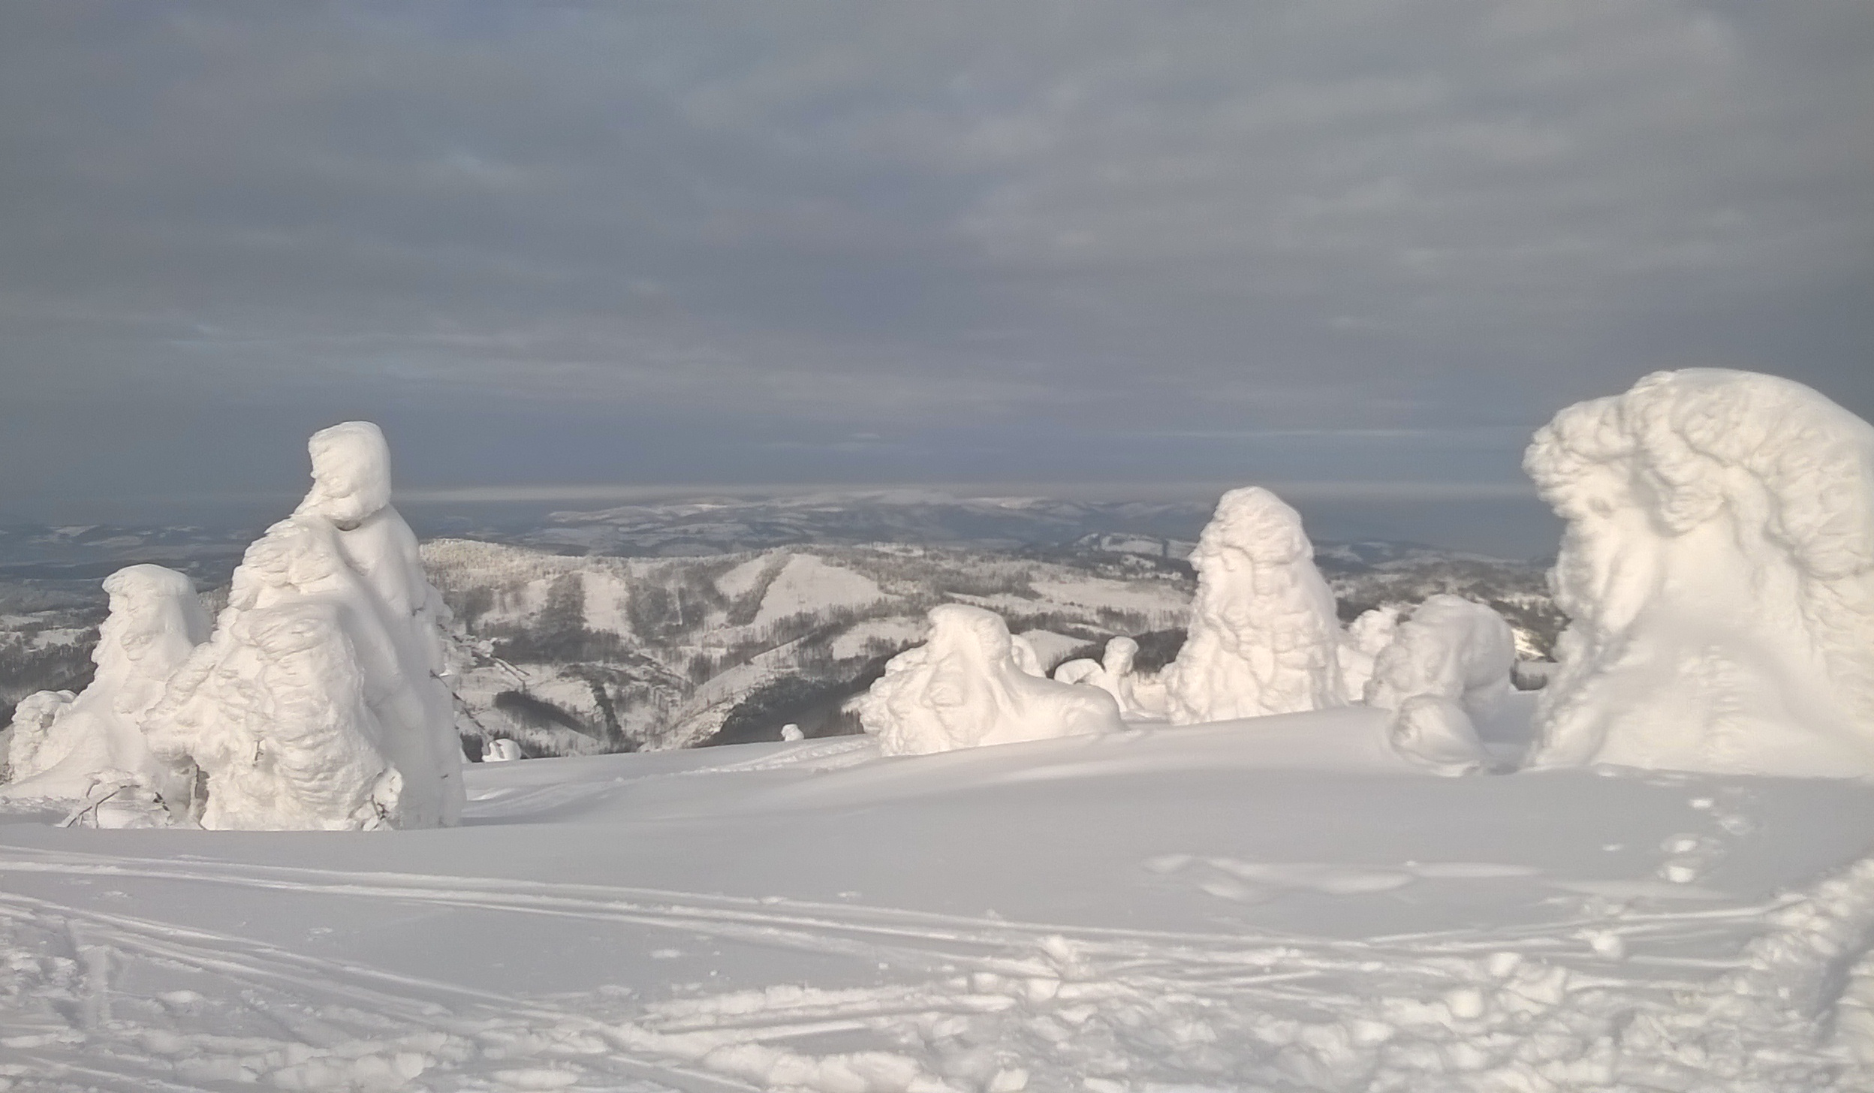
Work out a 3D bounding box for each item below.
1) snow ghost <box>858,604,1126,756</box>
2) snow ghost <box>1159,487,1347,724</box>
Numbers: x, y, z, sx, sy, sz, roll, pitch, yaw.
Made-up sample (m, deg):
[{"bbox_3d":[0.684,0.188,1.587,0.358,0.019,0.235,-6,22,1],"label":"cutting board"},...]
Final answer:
[{"bbox_3d":[0.428,1.061,13.500,2.080,1.182,1.600,0,2,0],"label":"snow ghost"},{"bbox_3d":[2.886,0.540,15.500,1.682,2.144,1.700,0,2,0],"label":"snow ghost"}]

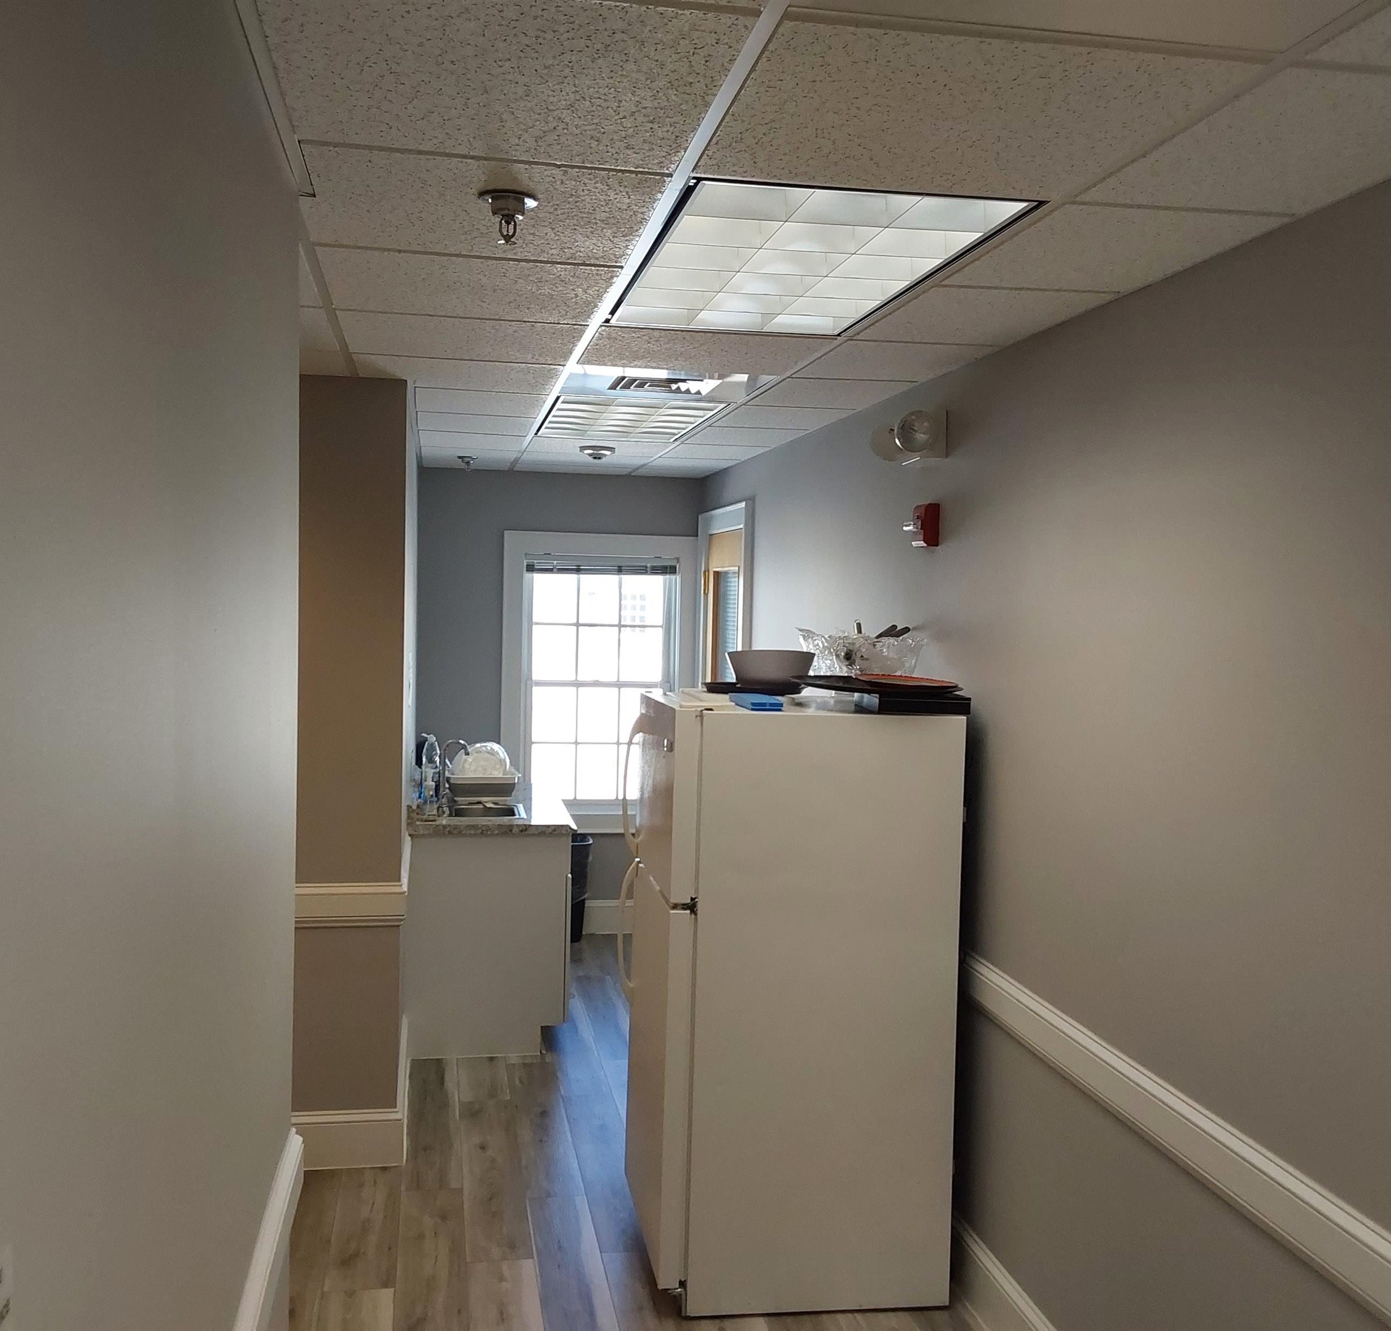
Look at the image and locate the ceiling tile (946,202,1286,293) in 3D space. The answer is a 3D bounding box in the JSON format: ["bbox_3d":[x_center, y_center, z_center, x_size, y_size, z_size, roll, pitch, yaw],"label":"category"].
[{"bbox_3d":[0.724,-0.759,2.618,0.393,0.020,0.602,1,2,-10],"label":"ceiling tile"}]

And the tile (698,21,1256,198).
[{"bbox_3d":[0.335,-0.738,1.929,0.602,0.020,0.602,1,2,-10],"label":"tile"}]

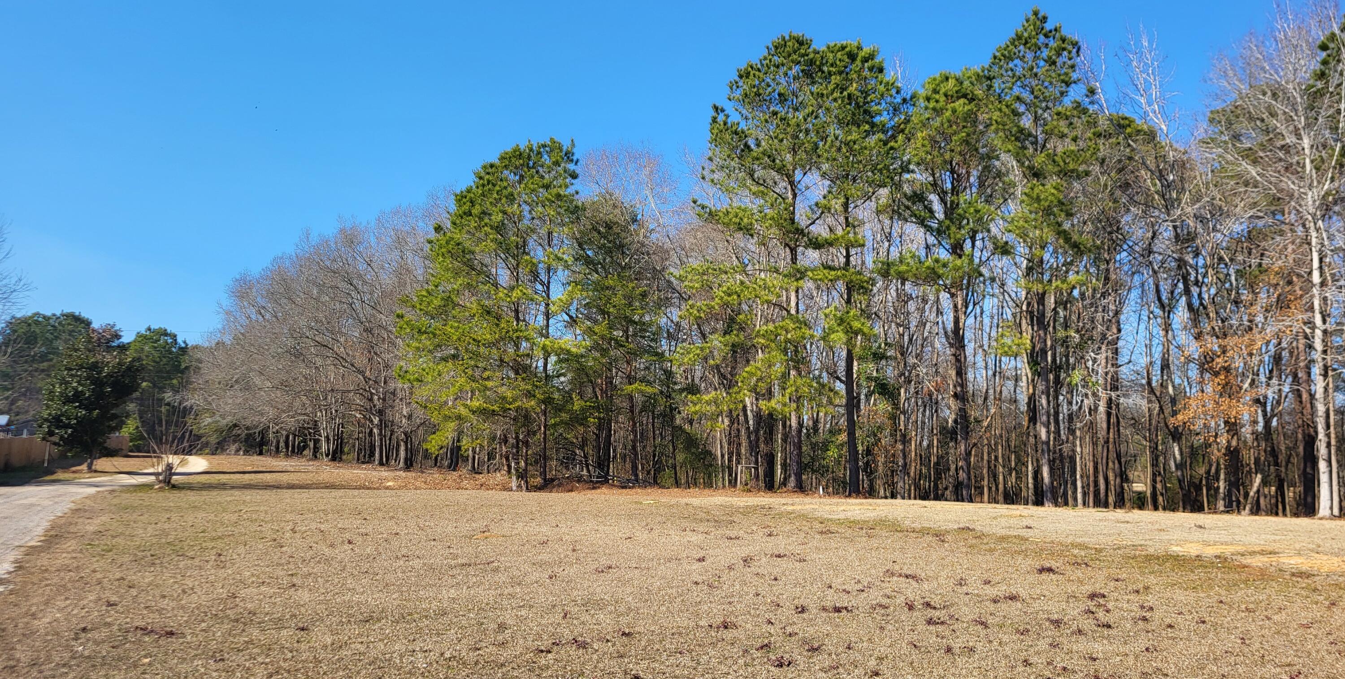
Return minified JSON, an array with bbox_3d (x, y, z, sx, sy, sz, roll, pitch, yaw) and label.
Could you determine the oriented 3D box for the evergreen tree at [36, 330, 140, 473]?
[{"bbox_3d":[-29.651,2.940,51.316,5.340,7.250,5.180,0,-5,0],"label":"evergreen tree"}]

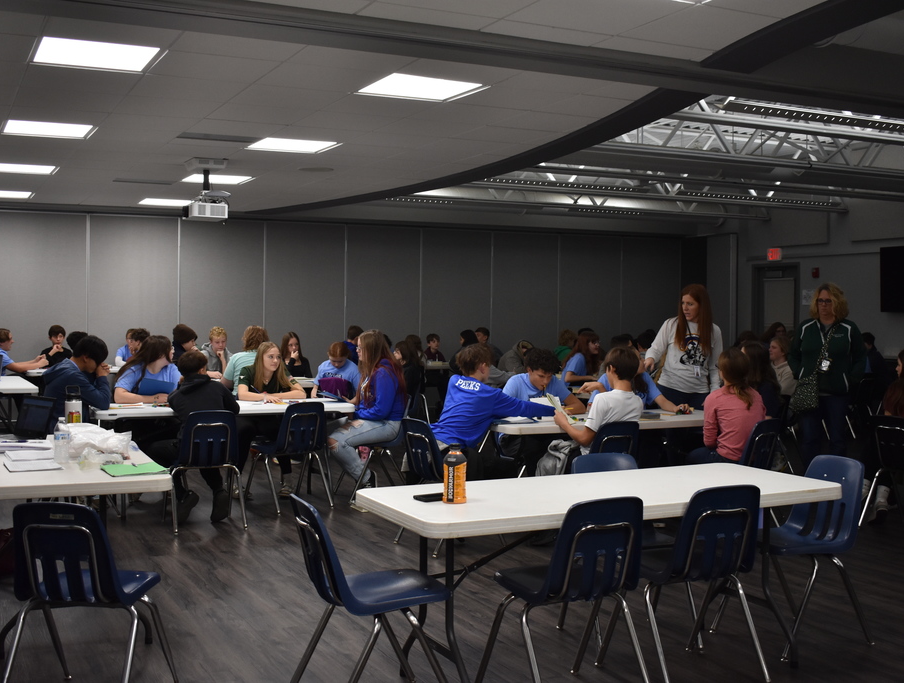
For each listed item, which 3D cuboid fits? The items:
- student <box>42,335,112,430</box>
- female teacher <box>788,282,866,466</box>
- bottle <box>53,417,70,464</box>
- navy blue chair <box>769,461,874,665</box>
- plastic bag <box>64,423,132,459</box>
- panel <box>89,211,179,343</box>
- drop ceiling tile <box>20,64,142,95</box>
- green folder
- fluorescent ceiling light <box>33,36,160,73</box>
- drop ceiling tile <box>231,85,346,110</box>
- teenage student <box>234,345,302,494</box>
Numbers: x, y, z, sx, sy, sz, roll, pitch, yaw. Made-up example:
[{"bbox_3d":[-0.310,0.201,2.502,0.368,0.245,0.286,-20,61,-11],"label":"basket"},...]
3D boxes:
[{"bbox_3d":[-2.558,0.571,7.306,0.630,1.250,0.500,-1,2,-29],"label":"student"},{"bbox_3d":[2.765,0.393,7.750,0.540,1.630,0.360,1,2,25],"label":"female teacher"},{"bbox_3d":[-1.752,0.445,4.721,0.065,0.200,0.065,-1,2,-27],"label":"bottle"},{"bbox_3d":[1.488,0.918,4.578,0.540,0.770,0.470,0,2,-25],"label":"navy blue chair"},{"bbox_3d":[-1.748,0.476,5.196,0.330,0.150,0.300,-1,2,-26],"label":"plastic bag"},{"bbox_3d":[-4.034,-0.278,13.378,1.140,2.600,0.080,-1,2,-26],"label":"panel"},{"bbox_3d":[-2.061,-1.461,5.839,0.610,0.020,0.610,-1,2,-27],"label":"drop ceiling tile"},{"bbox_3d":[-1.433,0.574,4.758,0.240,0.015,0.295,-1,2,-29],"label":"green folder"},{"bbox_3d":[-1.826,-1.494,5.370,0.610,0.070,0.610,-1,2,-27],"label":"fluorescent ceiling light"},{"bbox_3d":[-0.999,-1.500,6.472,0.605,0.020,0.605,-1,2,-26],"label":"drop ceiling tile"},{"bbox_3d":[-1.426,0.587,8.270,0.490,1.170,0.700,0,2,-16],"label":"teenage student"}]

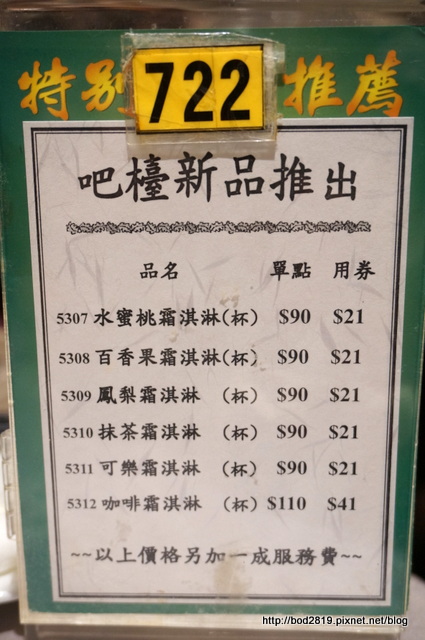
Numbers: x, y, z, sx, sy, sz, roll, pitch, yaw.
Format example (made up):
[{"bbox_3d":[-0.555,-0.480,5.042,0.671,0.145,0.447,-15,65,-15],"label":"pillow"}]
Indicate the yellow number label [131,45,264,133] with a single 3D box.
[{"bbox_3d":[-0.004,-0.077,0.268,0.043,0.027,0.002,-1,14,2],"label":"yellow number label"}]

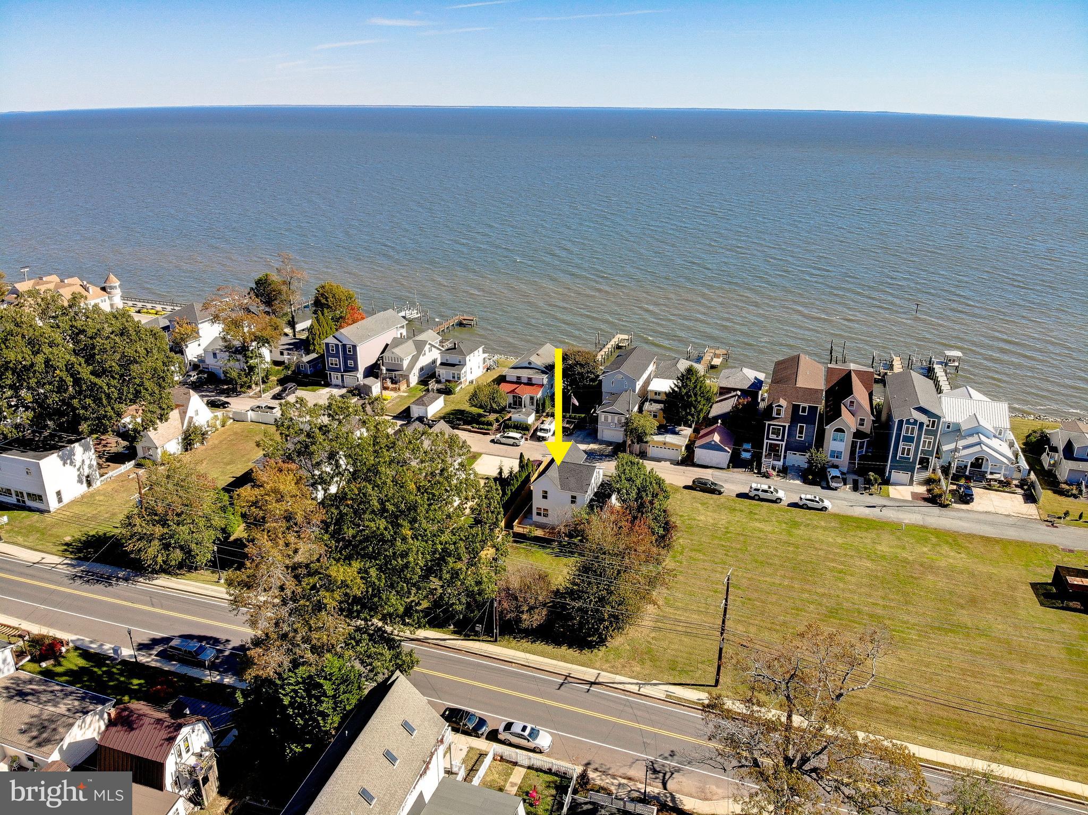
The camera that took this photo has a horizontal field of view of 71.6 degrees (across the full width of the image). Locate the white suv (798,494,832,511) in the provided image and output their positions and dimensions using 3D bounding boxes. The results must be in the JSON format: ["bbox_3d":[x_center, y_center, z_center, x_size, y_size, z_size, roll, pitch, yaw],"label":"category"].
[{"bbox_3d":[38.170,13.210,105.800,4.600,1.680,1.850,8,23,18],"label":"white suv"}]

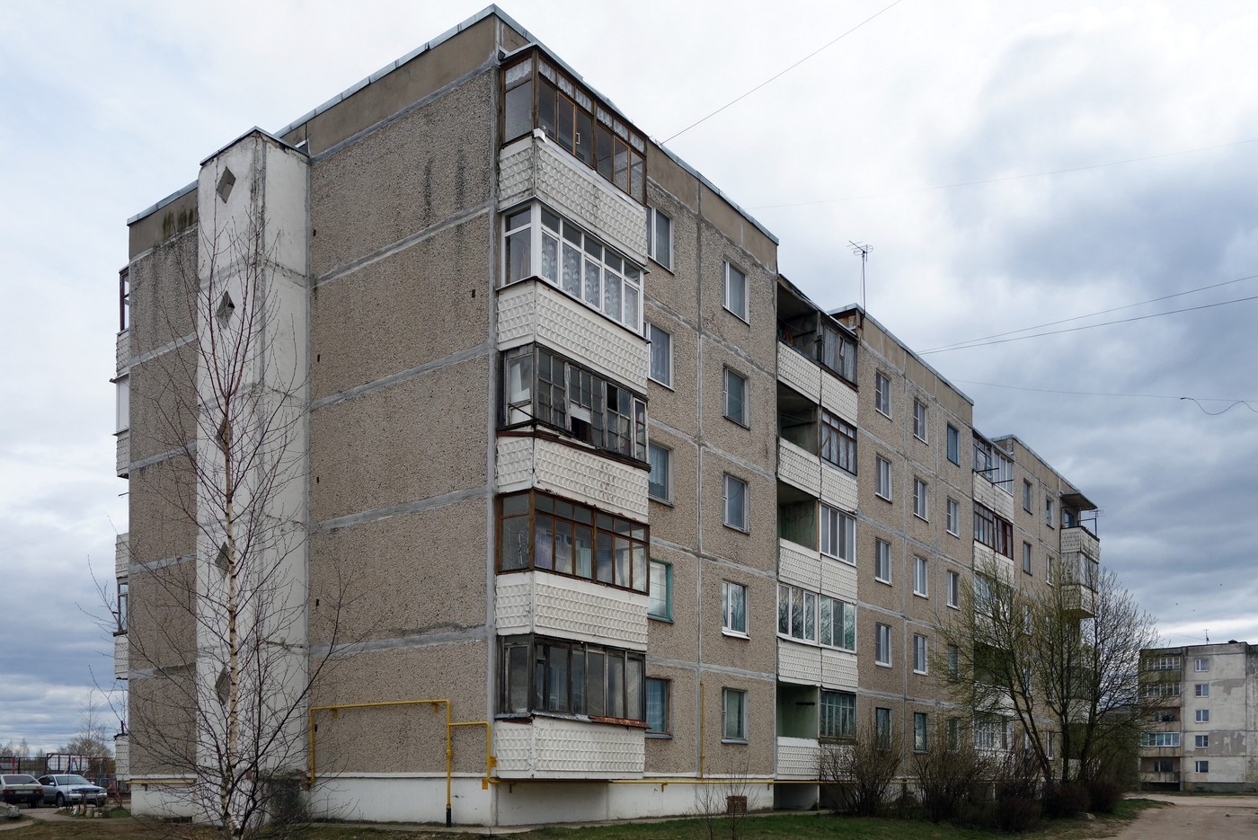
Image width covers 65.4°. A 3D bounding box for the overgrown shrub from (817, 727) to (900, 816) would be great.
[{"bbox_3d":[6.323,9.619,26.800,2.240,2.237,2.200,-4,-19,12],"label":"overgrown shrub"}]

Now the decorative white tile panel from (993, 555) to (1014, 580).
[{"bbox_3d":[16.797,6.714,44.000,0.150,1.073,2.898,-13,-22,33],"label":"decorative white tile panel"}]

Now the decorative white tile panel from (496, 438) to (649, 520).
[{"bbox_3d":[-0.991,1.190,18.500,0.897,1.016,3.450,-13,-22,33],"label":"decorative white tile panel"}]

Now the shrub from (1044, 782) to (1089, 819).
[{"bbox_3d":[13.866,12.061,31.000,1.563,1.042,1.500,-8,-20,21],"label":"shrub"}]

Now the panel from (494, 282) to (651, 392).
[{"bbox_3d":[-1.004,-1.431,18.900,0.911,1.179,3.493,-13,-22,33],"label":"panel"}]

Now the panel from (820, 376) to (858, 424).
[{"bbox_3d":[6.848,-0.645,31.800,0.150,1.080,2.500,-14,-23,35],"label":"panel"}]

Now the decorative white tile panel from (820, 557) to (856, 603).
[{"bbox_3d":[6.774,5.194,31.600,0.150,1.190,2.400,-14,-23,35],"label":"decorative white tile panel"}]

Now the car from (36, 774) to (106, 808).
[{"bbox_3d":[-26.198,17.169,45.300,4.450,1.400,1.720,-15,-24,37],"label":"car"}]

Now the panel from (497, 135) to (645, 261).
[{"bbox_3d":[-1.127,-4.631,21.261,0.980,1.270,3.700,-11,-18,37],"label":"panel"}]

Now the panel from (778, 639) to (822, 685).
[{"bbox_3d":[5.101,7.212,29.200,0.150,1.200,2.450,-14,-23,35],"label":"panel"}]

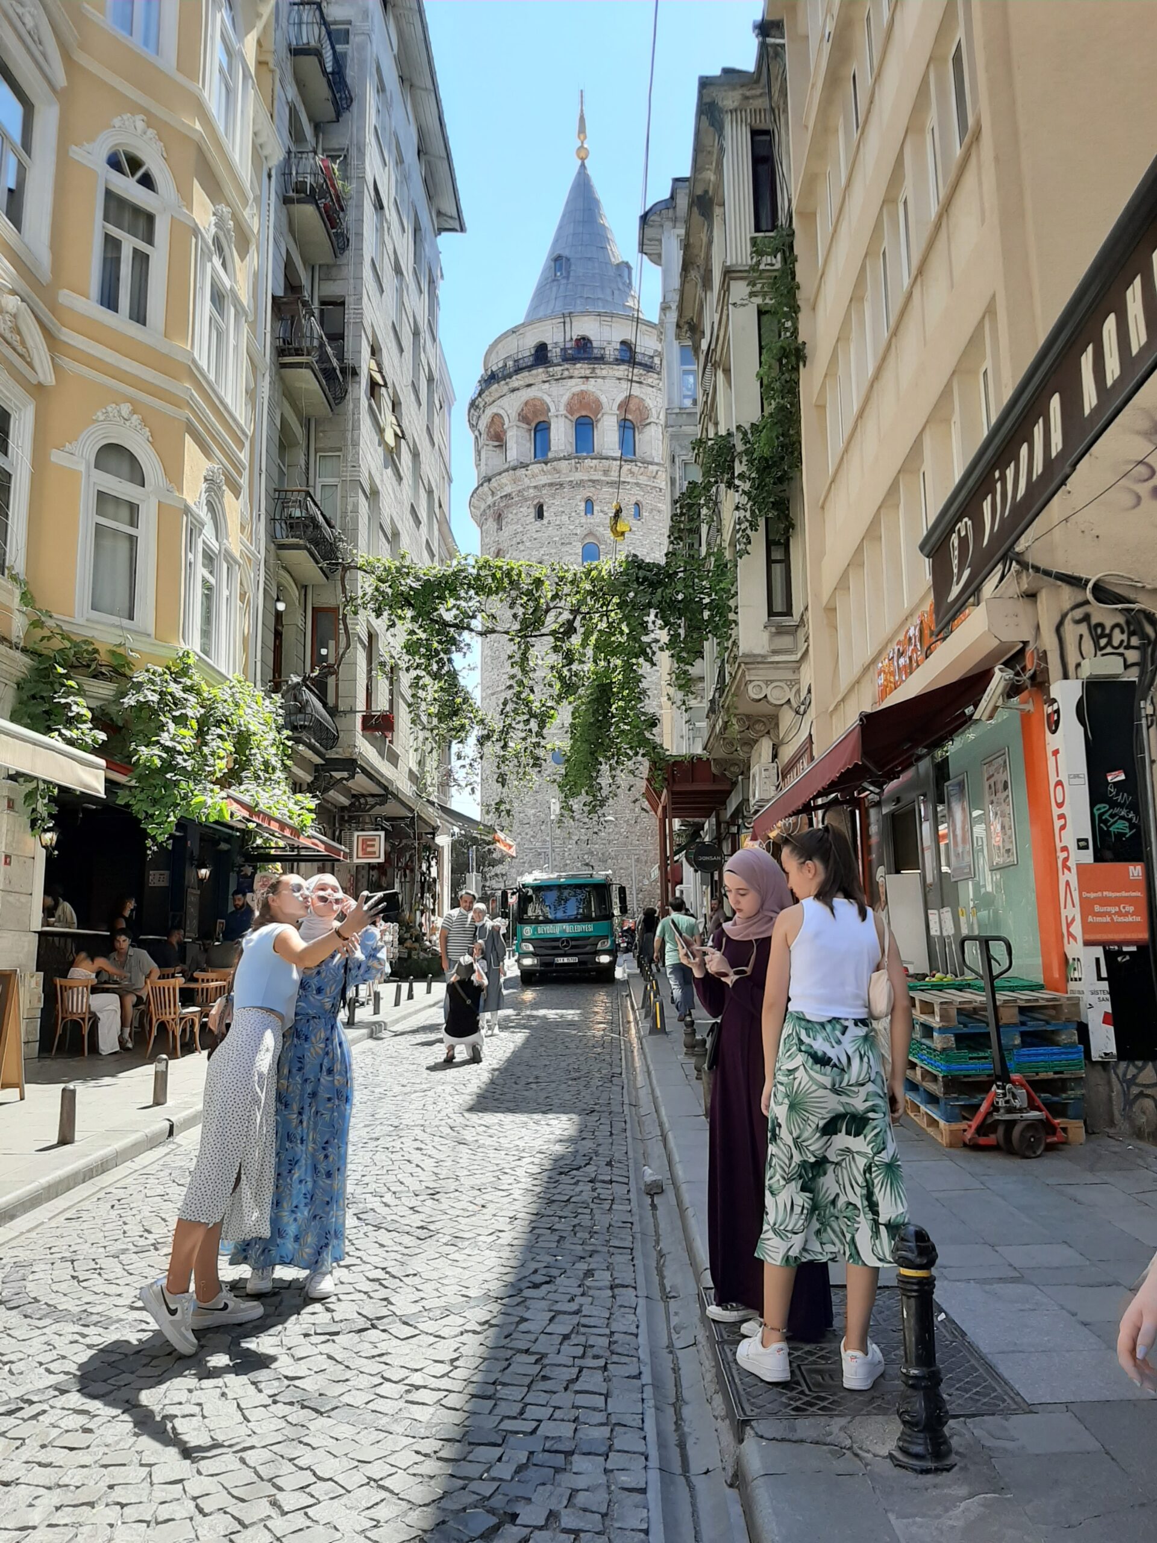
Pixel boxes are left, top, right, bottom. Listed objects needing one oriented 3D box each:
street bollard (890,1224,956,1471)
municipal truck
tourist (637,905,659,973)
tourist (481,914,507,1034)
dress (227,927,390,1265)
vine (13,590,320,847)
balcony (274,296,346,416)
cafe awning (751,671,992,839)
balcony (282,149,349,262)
[{"bbox_3d":[0.873,1.457,2.981,0.165,0.550,0.165,-1,-8,1],"label":"street bollard"},{"bbox_3d":[-0.160,4.066,30.192,2.500,2.620,6.300,-1,-8,1],"label":"municipal truck"},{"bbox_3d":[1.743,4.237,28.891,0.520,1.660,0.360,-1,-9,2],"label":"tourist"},{"bbox_3d":[-1.112,2.481,14.543,0.520,1.620,0.360,-1,-9,0],"label":"tourist"},{"bbox_3d":[-1.093,1.298,4.699,0.610,1.310,0.420,1,-9,-14],"label":"dress"},{"bbox_3d":[-4.881,-0.124,14.580,1.700,2.500,5.900,-1,-9,1],"label":"vine"},{"bbox_3d":[-5.310,-8.167,23.198,0.680,1.350,2.150,-1,-8,1],"label":"balcony"},{"bbox_3d":[3.001,0.112,13.099,1.106,0.793,7.700,-1,-9,2],"label":"cafe awning"},{"bbox_3d":[-5.272,-11.250,23.162,0.720,1.115,1.920,-1,-9,1],"label":"balcony"}]

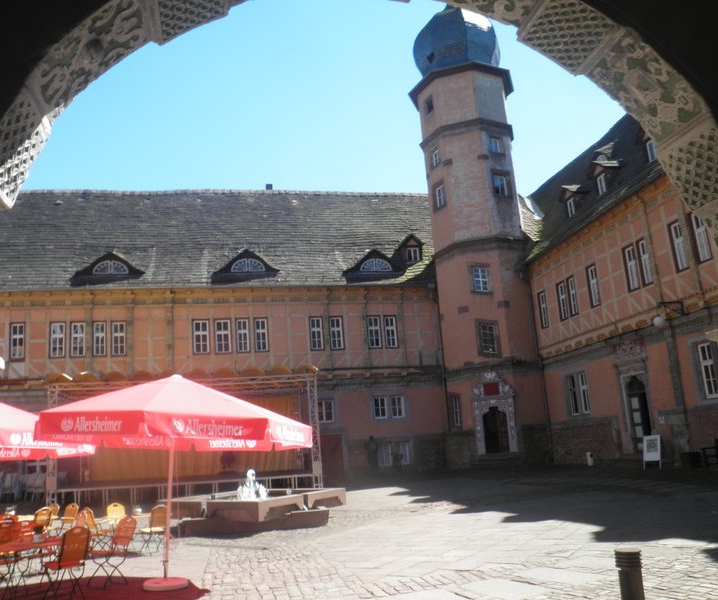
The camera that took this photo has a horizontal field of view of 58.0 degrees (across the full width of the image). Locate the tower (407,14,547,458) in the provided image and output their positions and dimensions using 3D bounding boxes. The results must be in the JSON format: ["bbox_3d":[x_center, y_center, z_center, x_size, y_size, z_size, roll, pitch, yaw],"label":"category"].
[{"bbox_3d":[6.162,-5.452,36.633,6.100,29.000,5.600,-8,-13,17],"label":"tower"}]

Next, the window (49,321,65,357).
[{"bbox_3d":[-13.488,1.813,28.995,0.645,1.627,0.160,-1,-13,-14],"label":"window"}]

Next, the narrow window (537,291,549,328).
[{"bbox_3d":[8.493,0.455,29.744,0.160,1.716,0.658,-2,-13,-10],"label":"narrow window"}]

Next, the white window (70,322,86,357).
[{"bbox_3d":[-14.019,1.967,32.225,0.790,1.860,0.150,-1,-13,-13],"label":"white window"}]

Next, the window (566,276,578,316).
[{"bbox_3d":[9.136,-0.138,27.655,0.150,1.700,0.620,-1,-13,-12],"label":"window"}]

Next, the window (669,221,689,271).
[{"bbox_3d":[11.140,-1.863,22.527,0.150,1.780,0.720,-1,-13,-12],"label":"window"}]

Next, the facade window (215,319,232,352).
[{"bbox_3d":[-6.662,1.783,31.757,0.790,1.720,0.150,-1,-13,-12],"label":"facade window"}]

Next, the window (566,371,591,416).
[{"bbox_3d":[9.120,3.876,26.849,0.160,1.833,1.668,-2,-13,-10],"label":"window"}]

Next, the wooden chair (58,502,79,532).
[{"bbox_3d":[-5.173,4.056,11.562,0.440,0.870,0.520,-11,-14,29],"label":"wooden chair"}]

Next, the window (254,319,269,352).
[{"bbox_3d":[-4.679,1.690,31.218,0.696,1.701,0.160,-1,-13,-14],"label":"window"}]

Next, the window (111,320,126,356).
[{"bbox_3d":[-12.104,1.942,32.636,0.780,1.840,0.150,-1,-13,-13],"label":"window"}]

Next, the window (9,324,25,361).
[{"bbox_3d":[-16.694,2.066,31.679,0.760,1.930,0.150,-1,-13,-13],"label":"window"}]

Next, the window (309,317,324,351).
[{"bbox_3d":[-2.262,1.804,34.844,0.730,1.850,0.150,-1,-13,-13],"label":"window"}]

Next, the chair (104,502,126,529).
[{"bbox_3d":[-4.425,4.267,12.056,0.530,0.870,0.440,-12,-15,33],"label":"chair"}]

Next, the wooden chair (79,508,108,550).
[{"bbox_3d":[-4.717,4.203,11.762,0.530,0.870,0.440,5,-16,-35],"label":"wooden chair"}]

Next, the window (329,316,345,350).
[{"bbox_3d":[-1.166,1.817,35.091,0.740,1.850,0.150,-1,-13,-13],"label":"window"}]

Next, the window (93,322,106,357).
[{"bbox_3d":[-11.777,1.784,29.428,0.573,1.620,0.160,-1,-13,-14],"label":"window"}]

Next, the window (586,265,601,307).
[{"bbox_3d":[9.462,-0.562,26.098,0.150,1.700,0.660,-1,-13,-12],"label":"window"}]

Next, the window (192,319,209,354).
[{"bbox_3d":[-7.444,1.740,30.518,0.768,1.673,0.160,-1,-13,-14],"label":"window"}]

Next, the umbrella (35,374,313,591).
[{"bbox_3d":[-2.418,2.244,8.328,3.450,2.580,3.450,-4,-12,-1],"label":"umbrella"}]

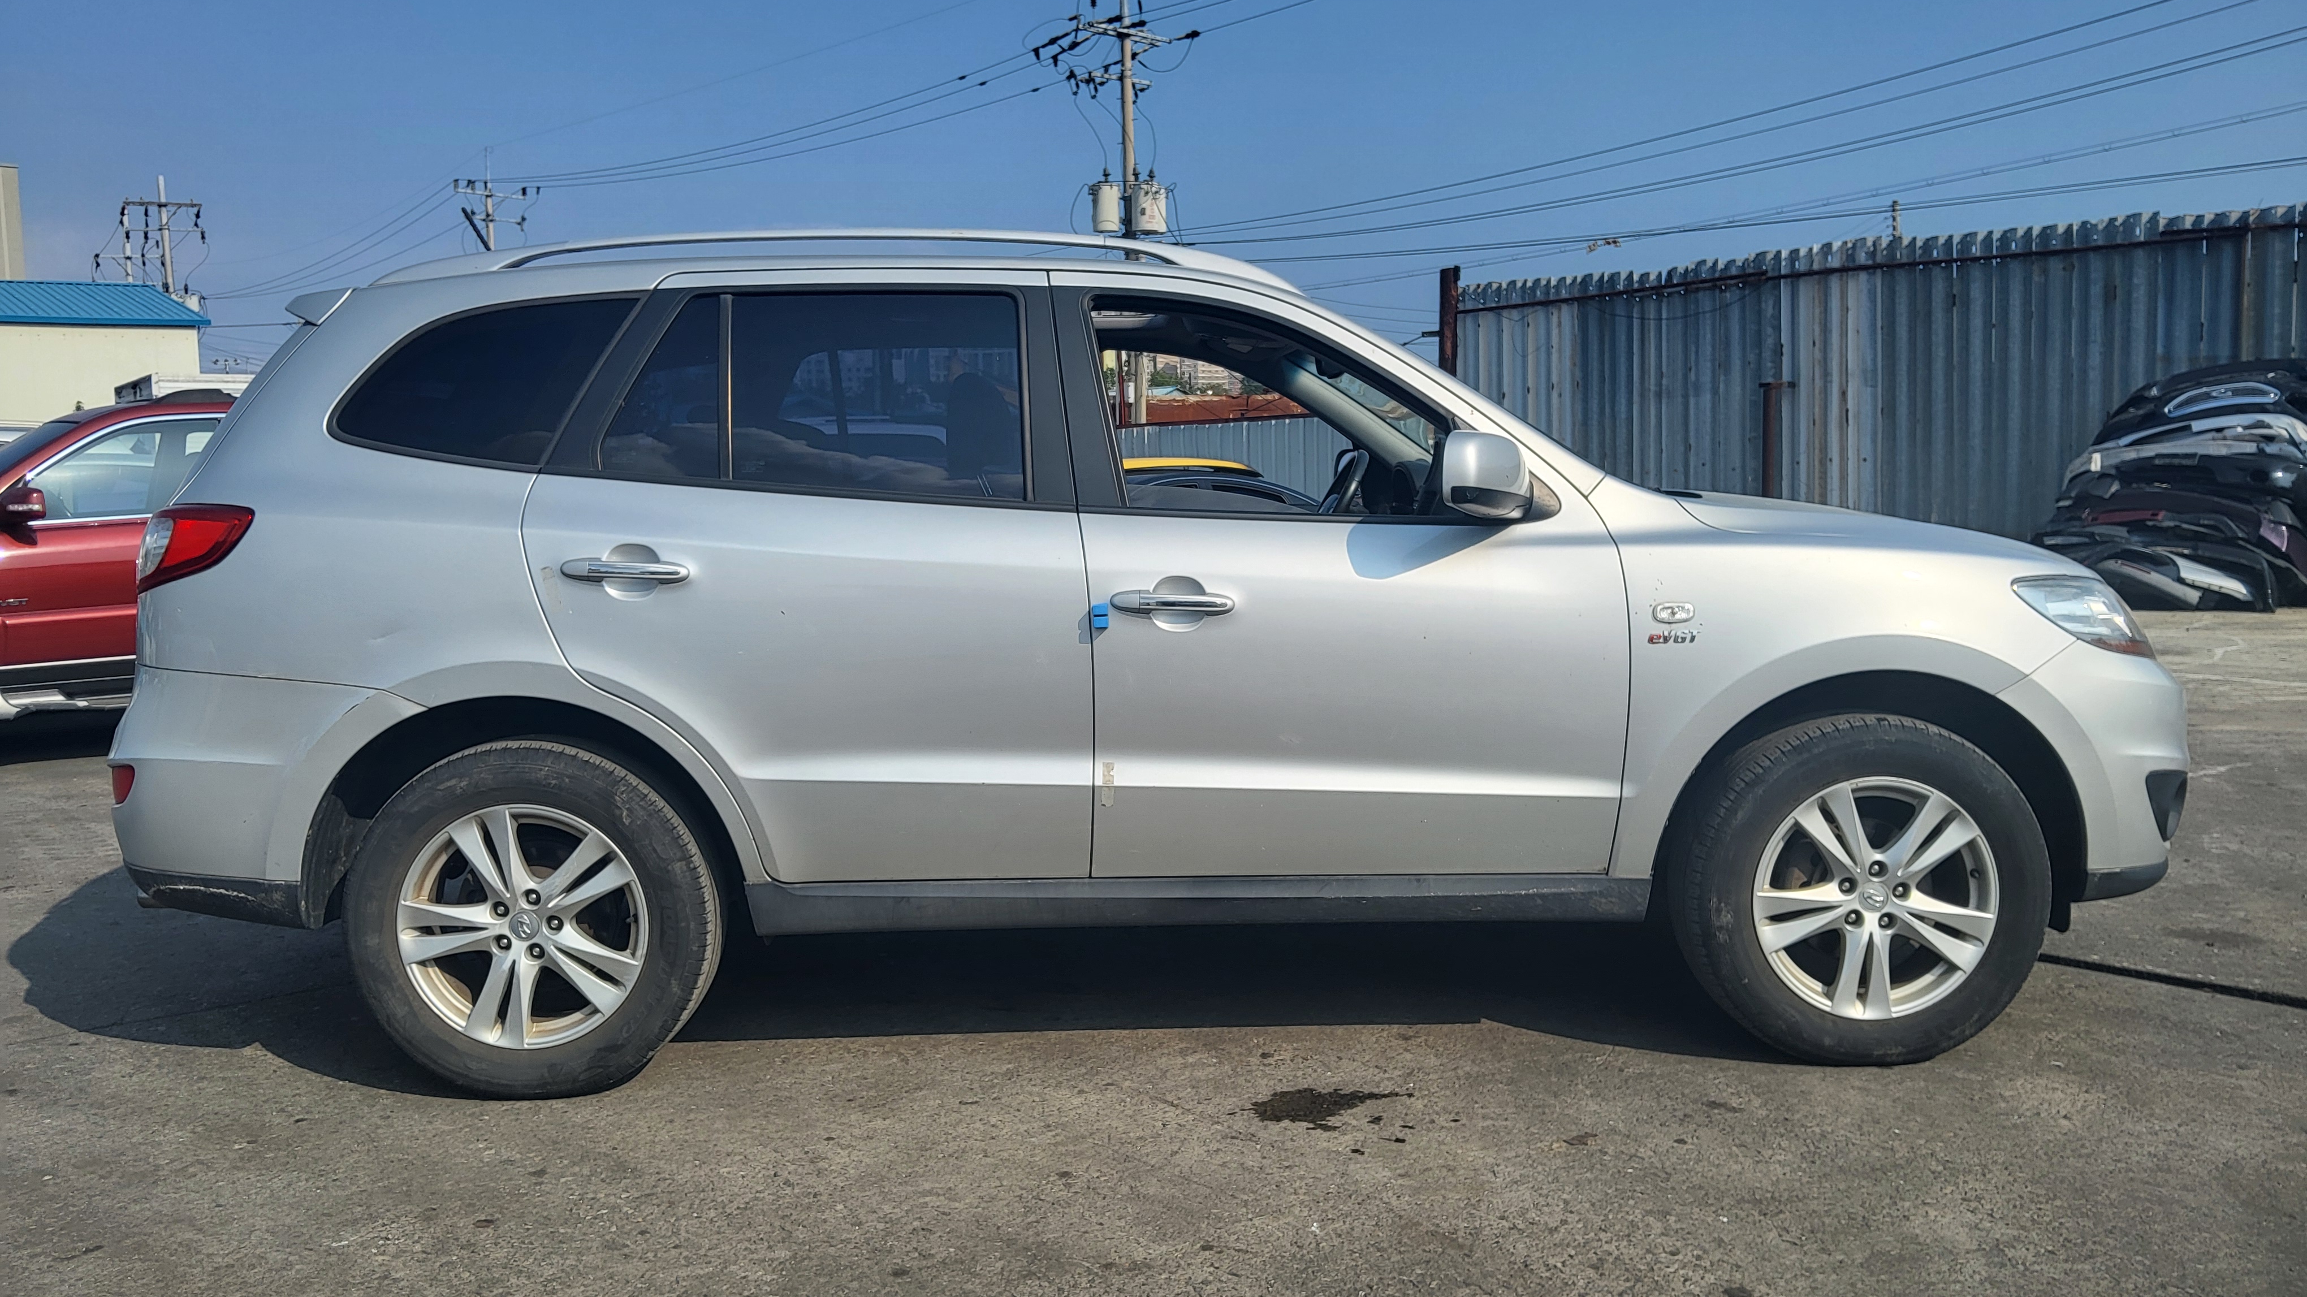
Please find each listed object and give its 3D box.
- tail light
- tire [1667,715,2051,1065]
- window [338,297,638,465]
[{"bbox_3d":[-1.916,-0.191,3.540,0.330,0.205,0.270,-1,5,-1],"label":"tail light"},{"bbox_3d":[1.438,0.489,3.574,0.735,0.720,0.240,-1,5,-1],"label":"tire"},{"bbox_3d":[-1.343,-0.541,3.488,0.567,0.381,0.050,-1,-14,4],"label":"window"}]

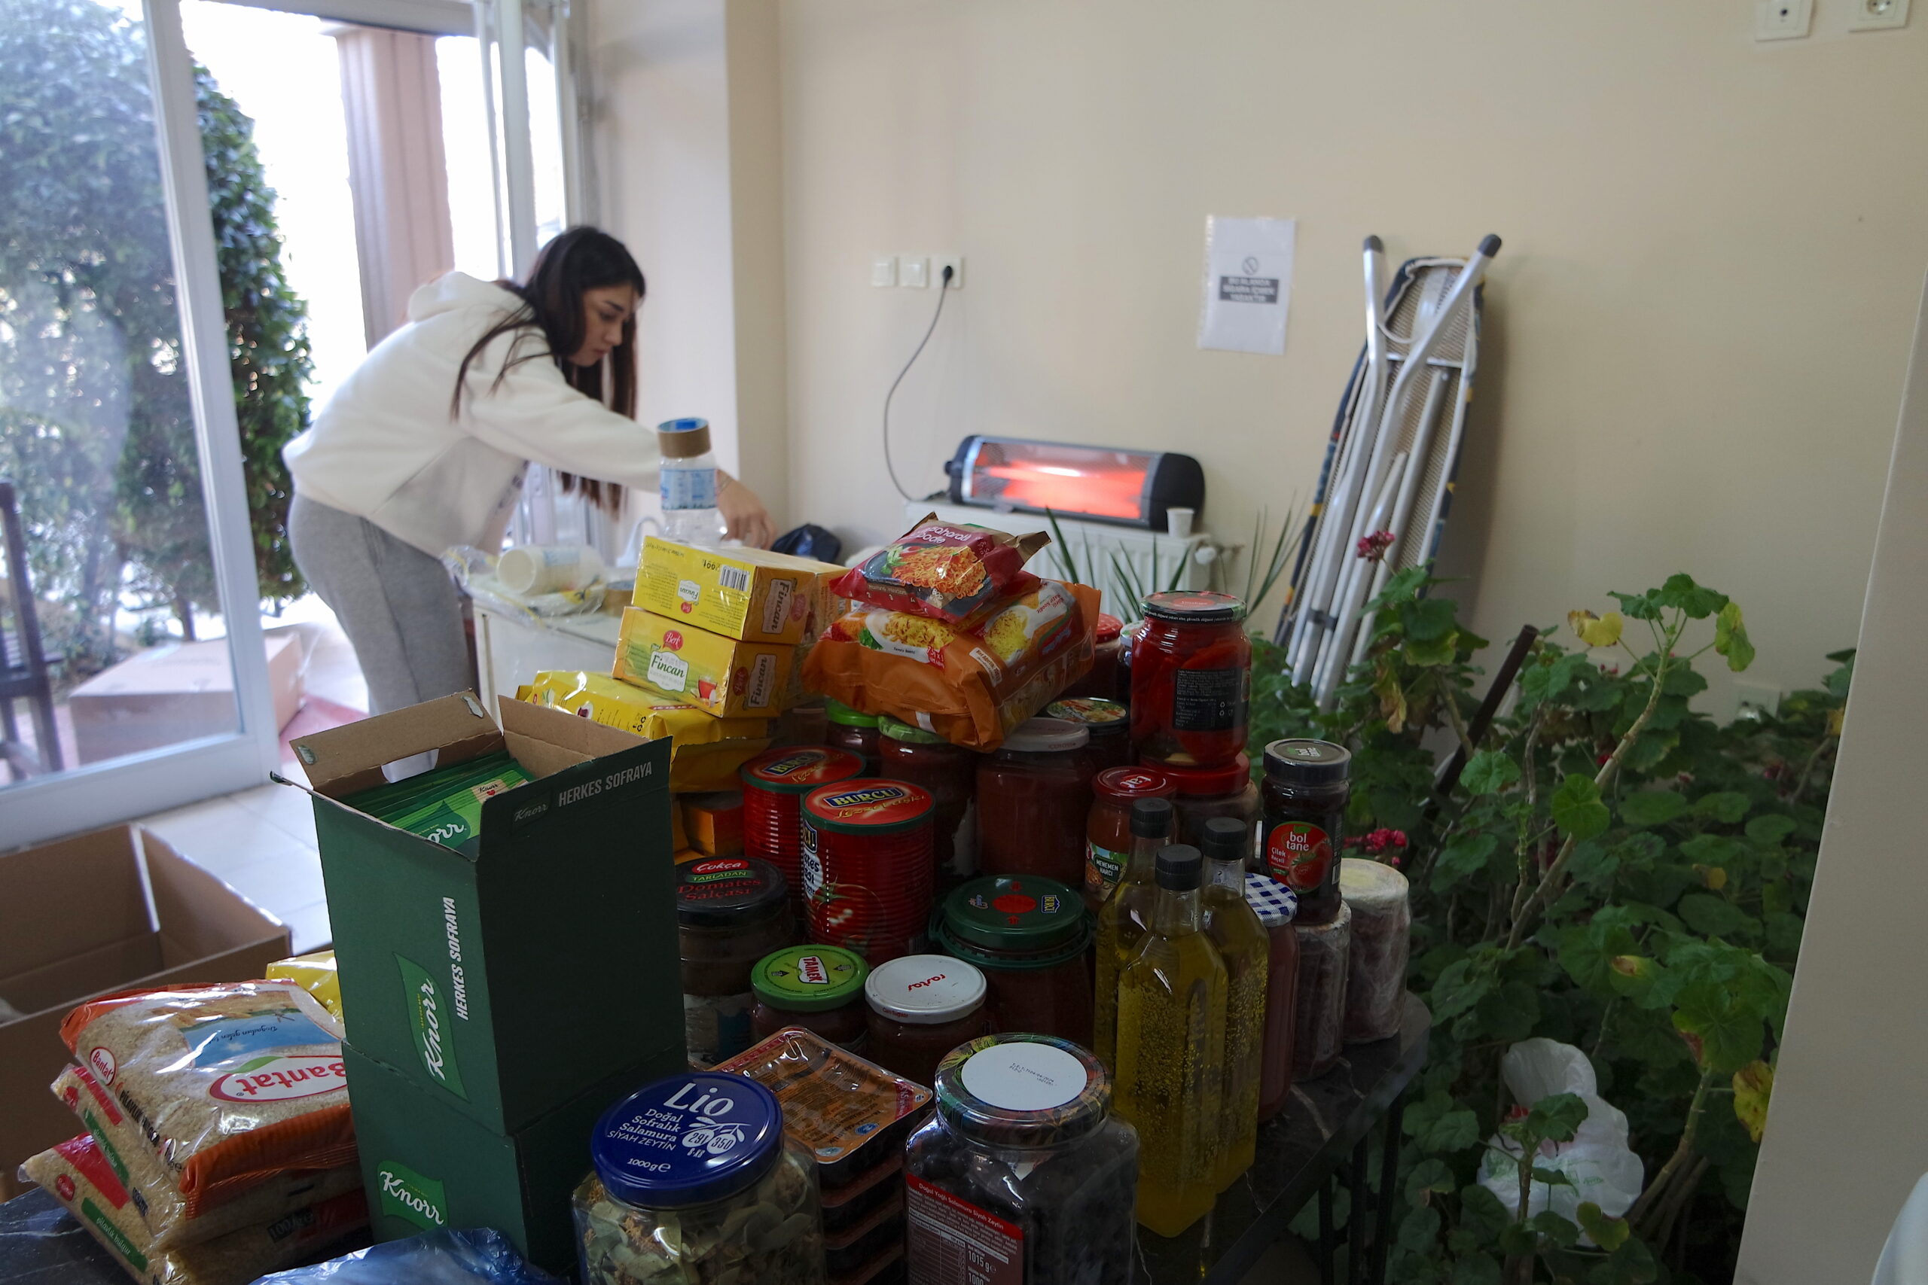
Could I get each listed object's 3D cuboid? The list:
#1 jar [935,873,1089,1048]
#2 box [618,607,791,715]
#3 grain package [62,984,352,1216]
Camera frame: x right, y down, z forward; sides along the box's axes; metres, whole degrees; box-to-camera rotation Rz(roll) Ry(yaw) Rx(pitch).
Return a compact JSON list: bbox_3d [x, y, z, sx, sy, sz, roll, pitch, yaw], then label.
[{"bbox_3d":[0.037,0.284,0.979,0.121,0.180,0.121,1,14,0],"label":"jar"},{"bbox_3d":[-0.259,0.019,1.272,0.159,0.072,0.080,15,7,34],"label":"box"},{"bbox_3d":[-0.483,0.287,0.841,0.190,0.050,0.130,14,19,42],"label":"grain package"}]

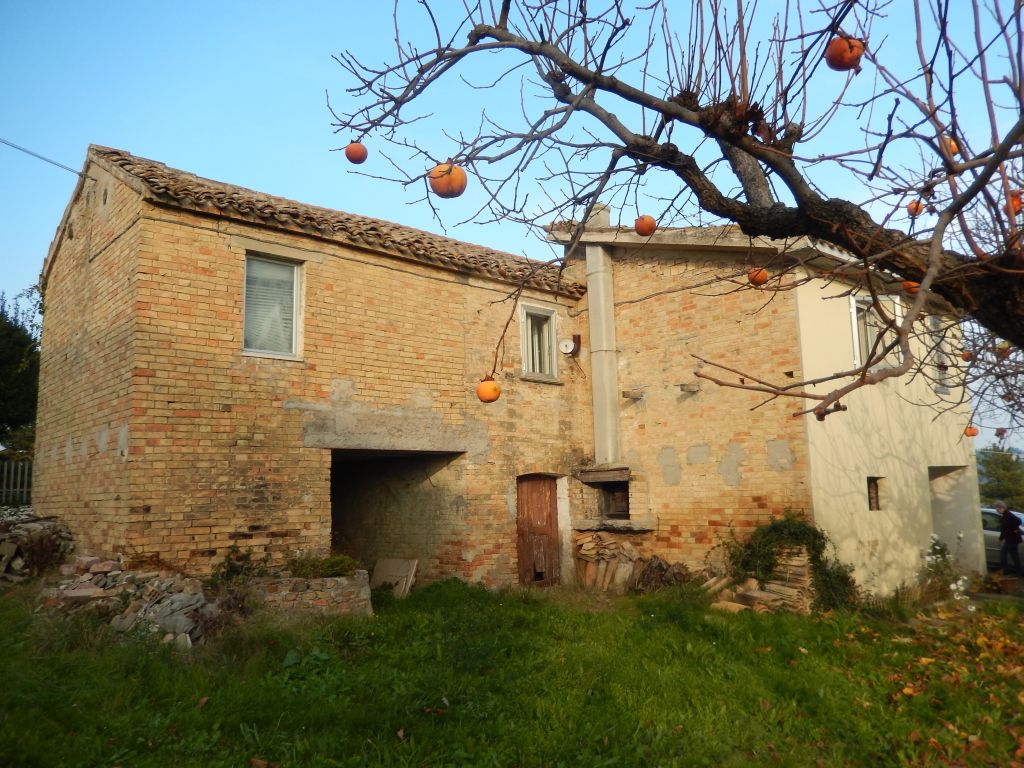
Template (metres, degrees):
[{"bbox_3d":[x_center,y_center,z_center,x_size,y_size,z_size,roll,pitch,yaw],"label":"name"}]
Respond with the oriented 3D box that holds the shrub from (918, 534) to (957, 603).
[{"bbox_3d":[6.573,2.835,11.424,0.500,1.000,0.480,5,-10,-41],"label":"shrub"}]

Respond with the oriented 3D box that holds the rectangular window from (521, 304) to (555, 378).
[{"bbox_3d":[0.477,-0.707,12.993,0.870,1.270,0.130,5,-10,-41],"label":"rectangular window"}]

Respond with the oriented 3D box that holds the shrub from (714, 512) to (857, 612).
[{"bbox_3d":[3.630,2.326,9.744,1.050,1.200,1.500,5,-10,-41],"label":"shrub"}]

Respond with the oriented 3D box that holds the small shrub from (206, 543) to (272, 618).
[{"bbox_3d":[-3.314,2.372,8.928,0.680,0.860,0.560,5,-10,-41],"label":"small shrub"}]

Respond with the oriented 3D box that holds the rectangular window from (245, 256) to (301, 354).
[{"bbox_3d":[-3.206,-1.008,9.860,0.800,1.330,0.120,5,-10,-41],"label":"rectangular window"}]

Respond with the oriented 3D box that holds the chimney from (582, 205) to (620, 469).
[{"bbox_3d":[1.590,-0.875,12.929,0.290,4.520,0.360,5,-10,-41],"label":"chimney"}]

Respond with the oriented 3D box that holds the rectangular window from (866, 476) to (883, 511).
[{"bbox_3d":[5.527,1.679,11.368,0.440,0.500,0.150,5,-10,-41],"label":"rectangular window"}]

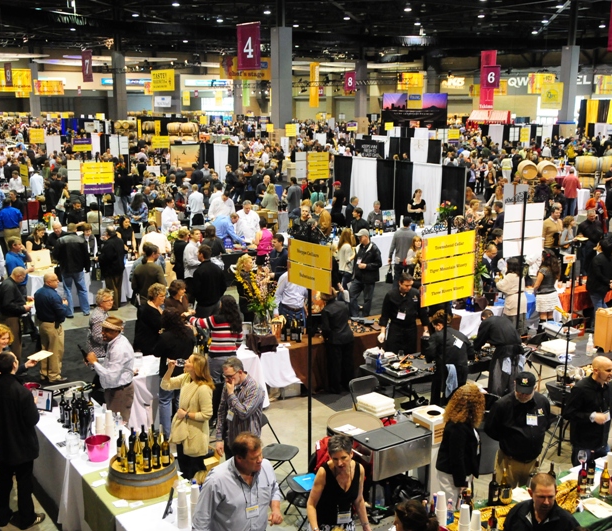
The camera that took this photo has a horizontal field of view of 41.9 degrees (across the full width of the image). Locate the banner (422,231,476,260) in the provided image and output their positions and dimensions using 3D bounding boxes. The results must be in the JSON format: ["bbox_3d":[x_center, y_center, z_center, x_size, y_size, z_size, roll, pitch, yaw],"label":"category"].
[{"bbox_3d":[1.579,-0.218,8.753,0.860,0.250,0.030,-9,15,-38],"label":"banner"}]

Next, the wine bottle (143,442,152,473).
[{"bbox_3d":[-1.447,1.727,7.264,0.077,0.298,0.077,-3,12,-12],"label":"wine bottle"}]

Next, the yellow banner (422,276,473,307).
[{"bbox_3d":[1.644,0.281,9.261,0.870,0.265,0.020,-9,15,-36],"label":"yellow banner"}]

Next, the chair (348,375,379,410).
[{"bbox_3d":[0.865,1.828,9.947,0.460,0.780,0.480,-9,15,-37],"label":"chair"}]

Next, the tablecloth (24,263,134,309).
[{"bbox_3d":[-4.786,0.434,16.742,2.000,0.760,0.800,-7,14,-31],"label":"tablecloth"}]

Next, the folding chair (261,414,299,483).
[{"bbox_3d":[-0.328,2.069,8.689,0.470,0.780,0.460,5,13,24],"label":"folding chair"}]

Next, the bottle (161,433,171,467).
[{"bbox_3d":[-1.261,1.657,7.185,0.075,0.300,0.075,-2,12,-11],"label":"bottle"}]

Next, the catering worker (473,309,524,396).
[{"bbox_3d":[2.629,1.329,10.966,0.550,1.400,0.750,-8,14,-32],"label":"catering worker"}]

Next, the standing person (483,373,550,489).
[{"bbox_3d":[1.899,1.842,7.302,0.600,1.800,0.420,-3,12,-12],"label":"standing person"}]

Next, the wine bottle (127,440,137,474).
[{"bbox_3d":[-1.544,1.690,7.079,0.076,0.310,0.076,0,12,0],"label":"wine bottle"}]

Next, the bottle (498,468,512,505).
[{"bbox_3d":[1.713,1.878,6.800,0.083,0.315,0.083,0,12,0],"label":"bottle"}]

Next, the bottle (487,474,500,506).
[{"bbox_3d":[1.606,1.885,6.791,0.080,0.305,0.080,0,12,0],"label":"bottle"}]

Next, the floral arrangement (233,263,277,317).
[{"bbox_3d":[-0.732,0.380,11.582,0.600,0.820,0.500,-1,12,-4],"label":"floral arrangement"}]

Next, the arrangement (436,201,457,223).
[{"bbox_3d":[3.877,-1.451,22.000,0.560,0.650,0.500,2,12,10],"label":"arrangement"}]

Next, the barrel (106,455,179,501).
[{"bbox_3d":[-1.521,1.921,7.458,0.670,0.230,0.670,0,12,0],"label":"barrel"}]

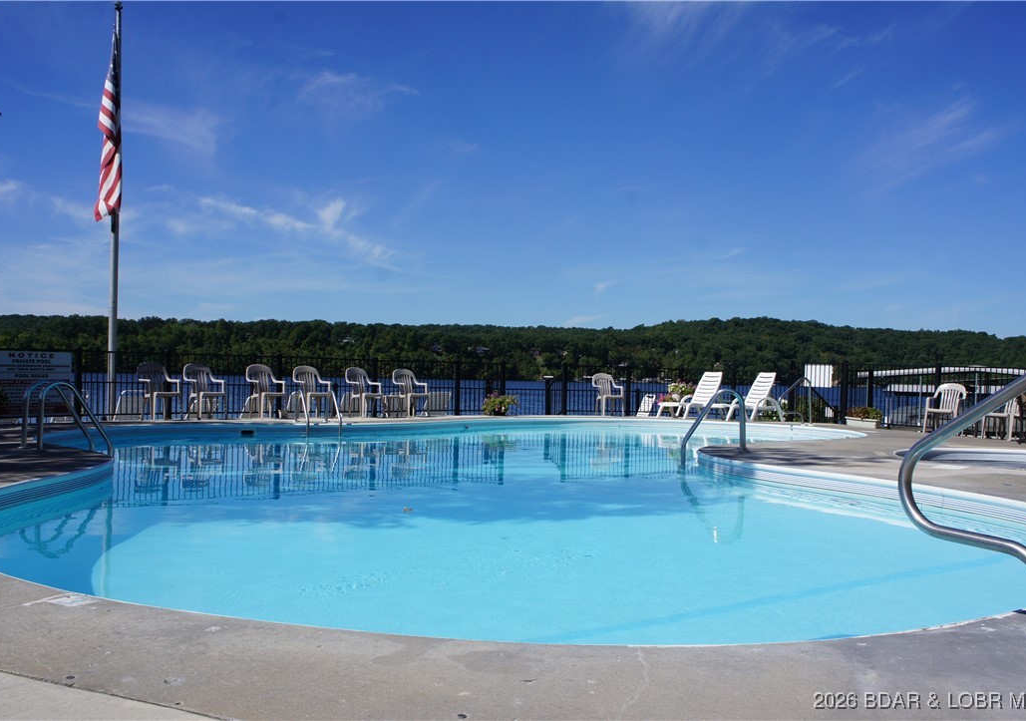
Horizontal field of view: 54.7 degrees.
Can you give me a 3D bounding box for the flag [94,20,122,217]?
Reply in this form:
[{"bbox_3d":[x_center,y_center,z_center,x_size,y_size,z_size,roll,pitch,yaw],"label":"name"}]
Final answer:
[{"bbox_3d":[-6.510,-3.830,15.950,0.420,3.150,0.270,2,-1,-22],"label":"flag"}]

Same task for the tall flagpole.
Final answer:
[{"bbox_3d":[-6.385,-2.387,15.950,0.130,6.700,0.130,1,-1,0],"label":"tall flagpole"}]

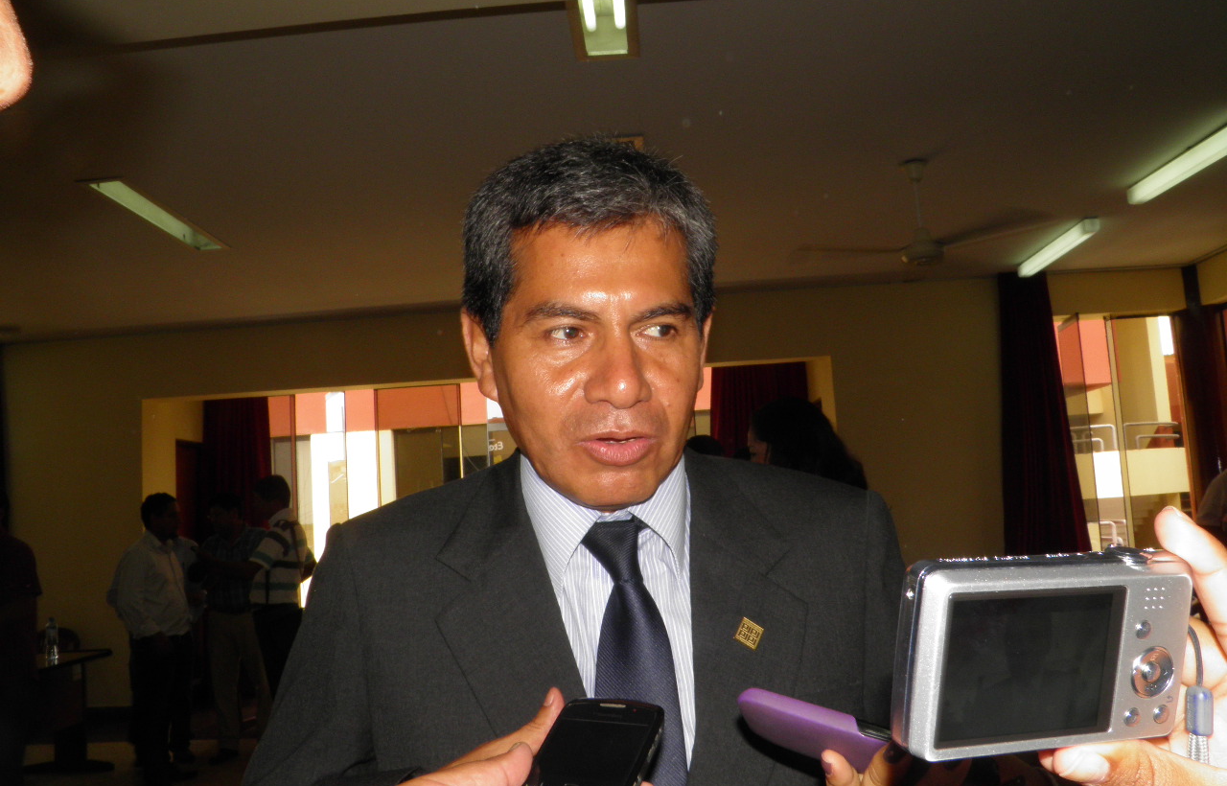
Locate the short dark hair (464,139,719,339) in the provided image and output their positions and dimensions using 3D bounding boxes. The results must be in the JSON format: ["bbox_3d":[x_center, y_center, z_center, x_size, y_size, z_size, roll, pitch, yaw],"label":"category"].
[{"bbox_3d":[-0.018,-0.097,0.720,0.182,0.175,0.200,-3,-1,-12],"label":"short dark hair"}]

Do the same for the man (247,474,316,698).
[{"bbox_3d":[-1.876,1.360,5.582,0.540,1.760,0.480,3,-9,-40],"label":"man"}]

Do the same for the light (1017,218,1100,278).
[{"bbox_3d":[3.126,-1.007,6.990,0.130,0.100,1.210,-4,-7,3],"label":"light"}]

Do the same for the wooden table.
[{"bbox_3d":[-3.576,2.015,5.944,0.620,0.750,1.300,-4,-7,3],"label":"wooden table"}]

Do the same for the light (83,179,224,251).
[{"bbox_3d":[-2.423,-0.950,5.345,0.230,0.100,1.260,-4,-7,3],"label":"light"}]

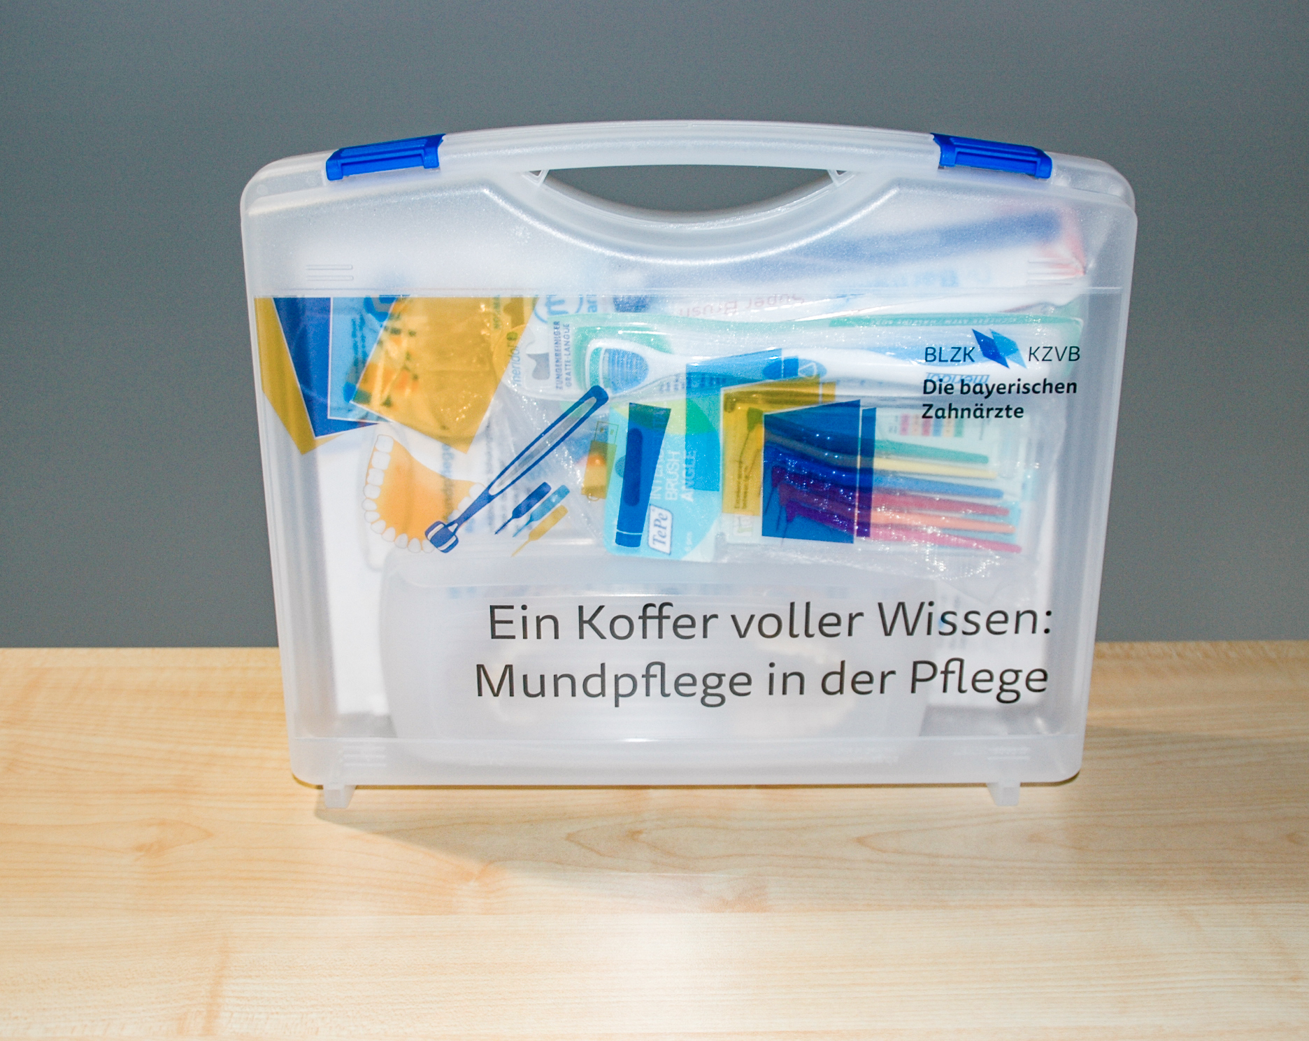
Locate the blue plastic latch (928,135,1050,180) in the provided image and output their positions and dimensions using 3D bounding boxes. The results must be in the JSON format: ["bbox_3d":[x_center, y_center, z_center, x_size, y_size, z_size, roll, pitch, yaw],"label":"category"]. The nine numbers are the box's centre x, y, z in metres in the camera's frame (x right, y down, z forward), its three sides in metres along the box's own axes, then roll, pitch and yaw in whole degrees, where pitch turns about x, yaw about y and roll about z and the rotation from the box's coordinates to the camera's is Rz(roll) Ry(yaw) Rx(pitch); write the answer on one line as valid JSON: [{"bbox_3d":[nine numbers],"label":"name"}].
[{"bbox_3d":[0.135,-0.148,0.651,0.044,0.011,0.026,6,19,-2],"label":"blue plastic latch"}]

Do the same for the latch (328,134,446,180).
[{"bbox_3d":[-0.108,-0.147,0.651,0.044,0.011,0.026,-7,19,2],"label":"latch"}]

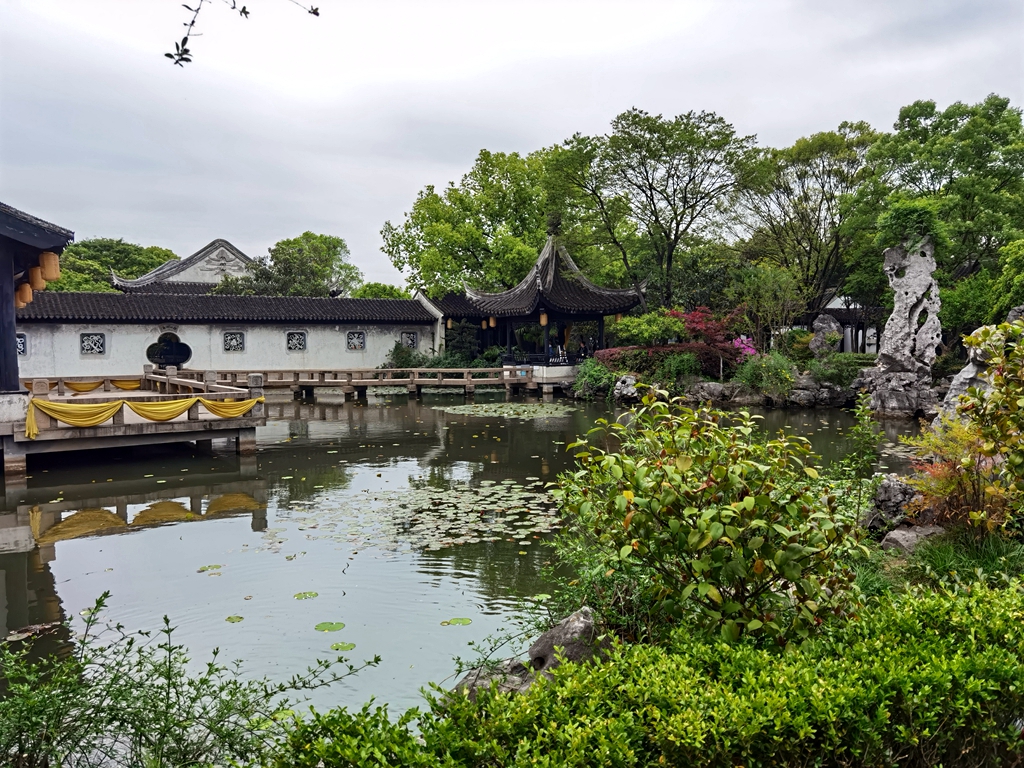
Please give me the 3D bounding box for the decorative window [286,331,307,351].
[{"bbox_3d":[-9.422,-1.876,35.000,0.860,0.820,0.140,-2,5,-33],"label":"decorative window"}]

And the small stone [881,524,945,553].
[{"bbox_3d":[3.310,1.285,6.600,0.530,0.260,0.380,0,4,0],"label":"small stone"}]

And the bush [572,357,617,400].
[{"bbox_3d":[3.026,-0.202,29.300,1.600,1.600,1.400,0,4,0],"label":"bush"}]

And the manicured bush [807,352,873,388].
[{"bbox_3d":[11.516,-0.473,28.000,2.200,1.300,1.600,0,4,0],"label":"manicured bush"}]

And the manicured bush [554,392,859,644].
[{"bbox_3d":[1.145,0.803,4.700,1.750,1.500,1.500,0,4,0],"label":"manicured bush"}]

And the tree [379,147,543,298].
[{"bbox_3d":[-2.848,-7.777,50.000,10.500,13.920,10.000,-1,3,-3],"label":"tree"}]

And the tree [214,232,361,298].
[{"bbox_3d":[-14.616,-5.250,52.000,9.000,9.220,8.500,-2,3,-16],"label":"tree"}]

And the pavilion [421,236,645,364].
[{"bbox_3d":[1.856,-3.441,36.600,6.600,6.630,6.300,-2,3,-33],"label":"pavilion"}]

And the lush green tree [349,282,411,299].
[{"bbox_3d":[-10.043,-4.429,61.000,5.600,6.640,5.200,-1,3,-9],"label":"lush green tree"}]

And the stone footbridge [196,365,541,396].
[{"bbox_3d":[-5.492,-0.078,31.000,12.800,1.150,2.100,0,4,0],"label":"stone footbridge"}]

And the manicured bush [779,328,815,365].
[{"bbox_3d":[11.755,-1.547,33.000,1.500,1.490,1.400,0,3,20],"label":"manicured bush"}]

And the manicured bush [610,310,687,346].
[{"bbox_3d":[5.298,-2.076,31.000,2.900,1.600,2.300,0,4,0],"label":"manicured bush"}]

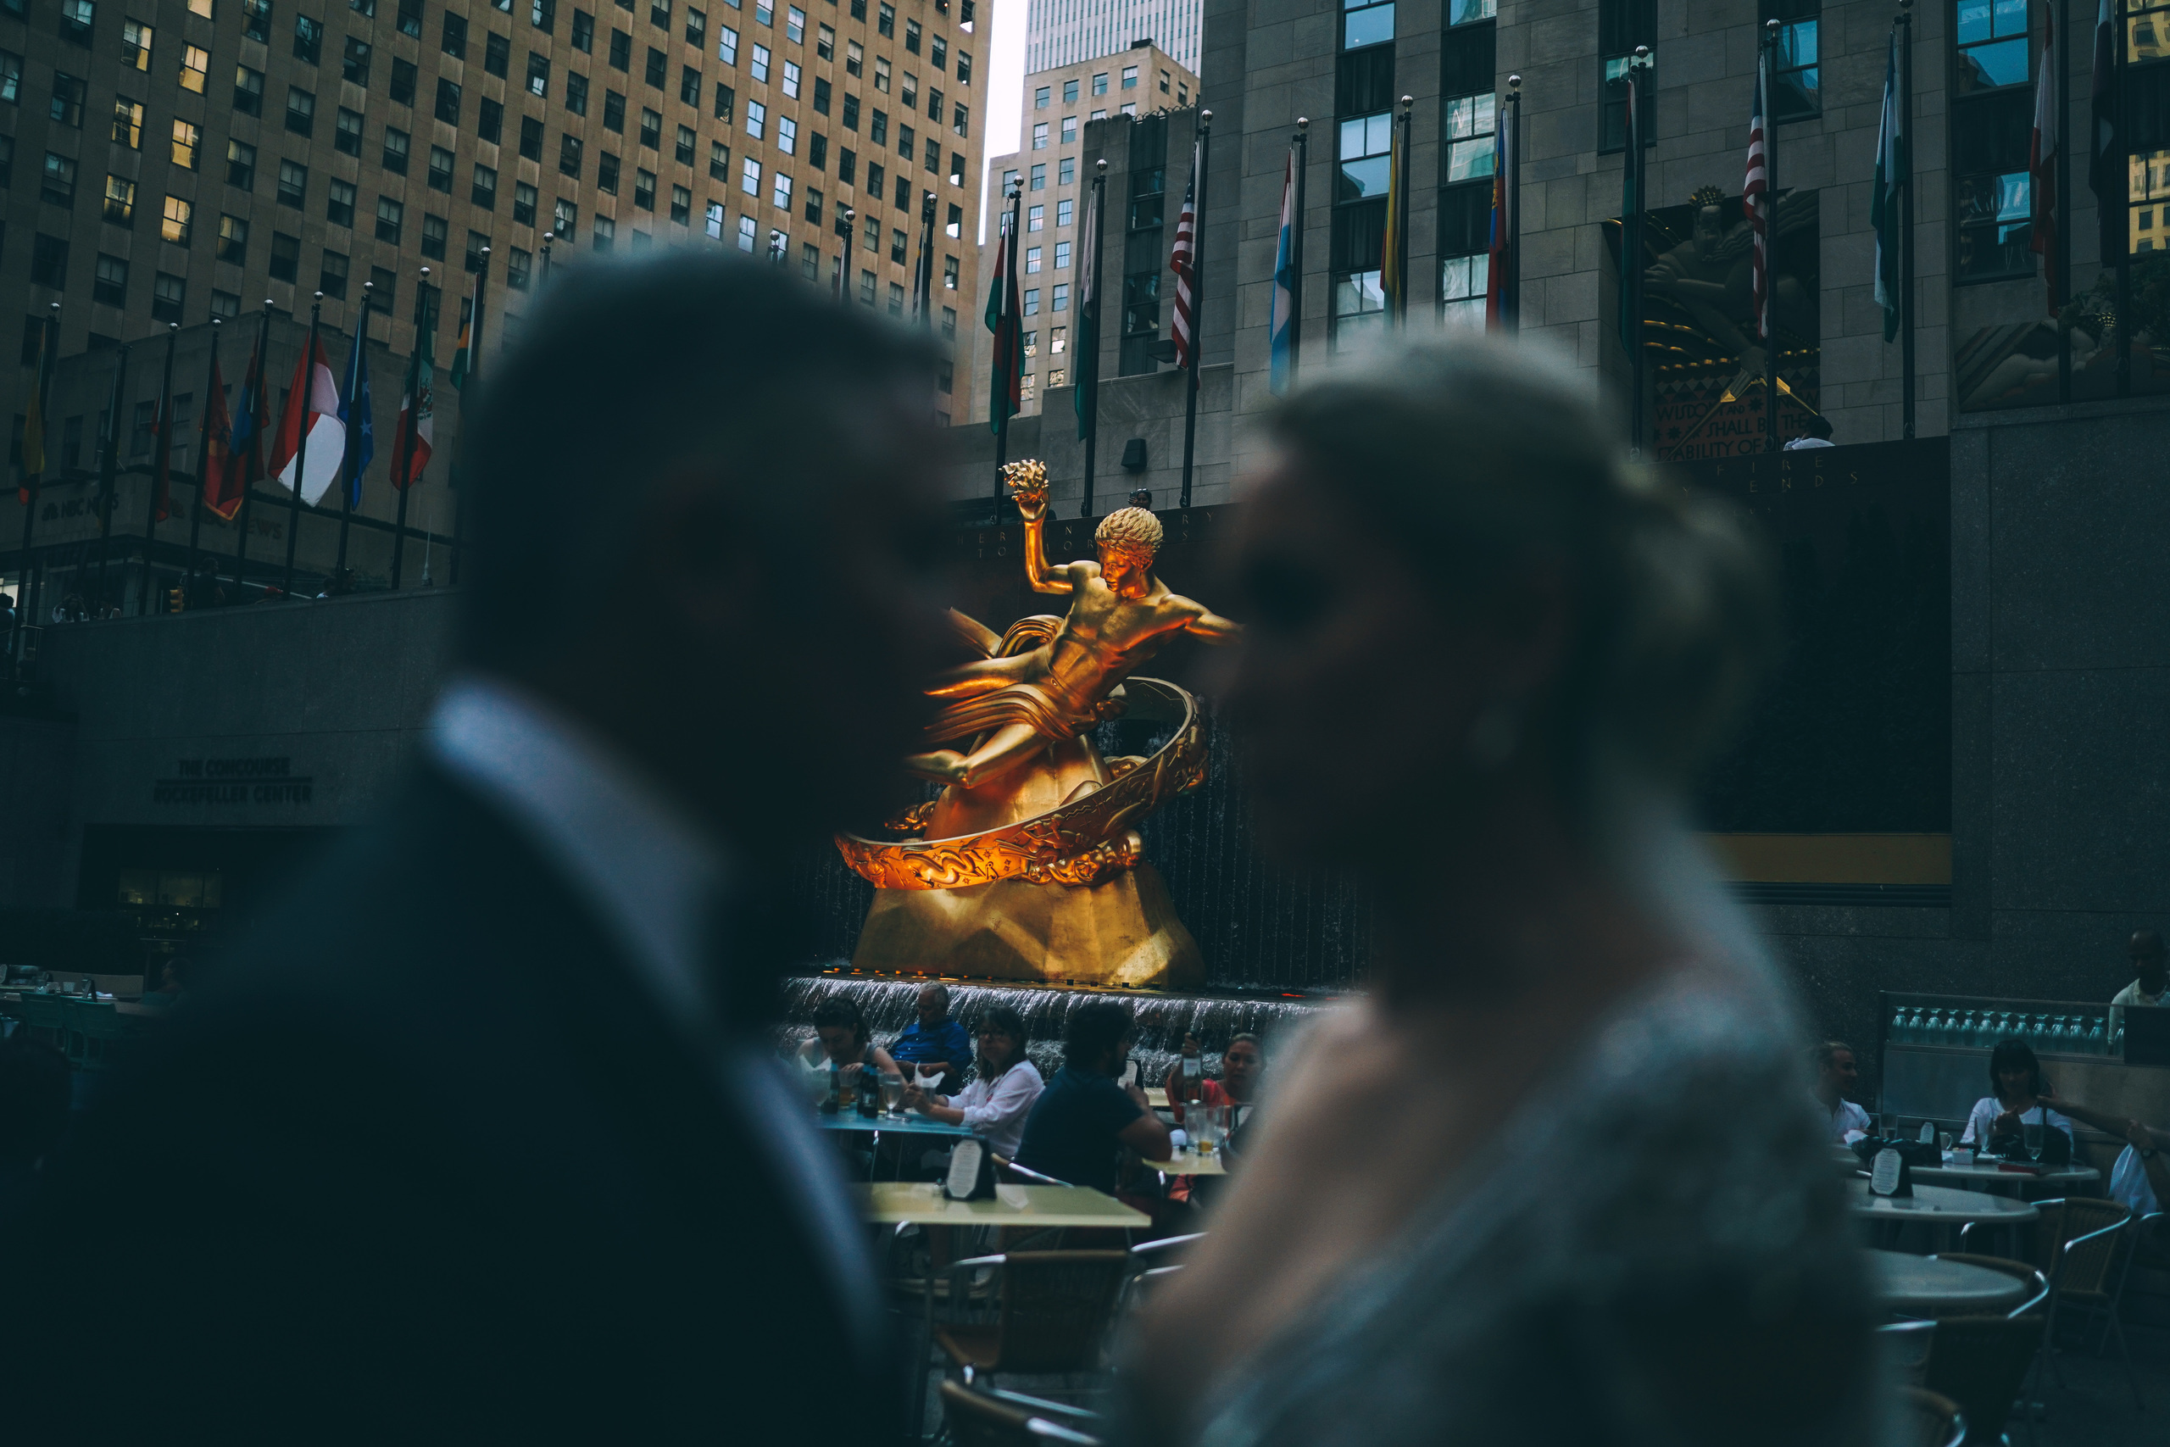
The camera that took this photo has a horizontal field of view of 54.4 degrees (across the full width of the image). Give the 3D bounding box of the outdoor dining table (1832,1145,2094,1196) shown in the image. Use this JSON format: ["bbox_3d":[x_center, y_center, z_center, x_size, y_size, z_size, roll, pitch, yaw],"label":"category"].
[{"bbox_3d":[3.650,2.170,8.720,1.050,0.740,1.050,-2,-7,33],"label":"outdoor dining table"}]

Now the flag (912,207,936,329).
[{"bbox_3d":[-2.152,-5.030,27.299,0.440,3.030,0.400,4,-7,-5],"label":"flag"}]

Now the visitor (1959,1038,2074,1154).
[{"bbox_3d":[4.231,2.083,9.550,0.520,1.270,0.750,1,-7,18],"label":"visitor"}]

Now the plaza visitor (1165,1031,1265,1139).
[{"bbox_3d":[0.648,1.991,9.236,0.600,1.240,0.820,1,-7,14],"label":"plaza visitor"}]

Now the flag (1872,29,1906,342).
[{"bbox_3d":[7.726,-5.171,20.280,0.450,3.129,0.400,0,-7,21],"label":"flag"}]

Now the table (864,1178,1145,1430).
[{"bbox_3d":[-0.360,1.832,6.487,0.900,0.740,0.820,4,-7,-14],"label":"table"}]

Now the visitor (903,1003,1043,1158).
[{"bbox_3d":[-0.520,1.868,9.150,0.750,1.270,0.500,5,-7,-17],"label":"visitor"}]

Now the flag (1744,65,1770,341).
[{"bbox_3d":[6.252,-4.837,19.620,0.300,2.587,0.300,-1,-8,31],"label":"flag"}]

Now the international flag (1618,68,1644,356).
[{"bbox_3d":[5.254,-4.948,20.304,0.280,2.759,0.300,-1,-8,31],"label":"international flag"}]

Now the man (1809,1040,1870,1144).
[{"bbox_3d":[3.200,1.974,9.100,0.750,1.200,0.500,0,-6,18],"label":"man"}]

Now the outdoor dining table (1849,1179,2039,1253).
[{"bbox_3d":[2.730,1.980,7.160,0.950,0.740,0.950,-2,-7,33],"label":"outdoor dining table"}]

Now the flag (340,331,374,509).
[{"bbox_3d":[-10.793,-4.583,31.269,0.350,2.950,0.500,-2,-7,33],"label":"flag"}]

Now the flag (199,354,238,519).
[{"bbox_3d":[-12.024,-3.974,29.280,0.550,2.298,0.300,-1,-8,31],"label":"flag"}]

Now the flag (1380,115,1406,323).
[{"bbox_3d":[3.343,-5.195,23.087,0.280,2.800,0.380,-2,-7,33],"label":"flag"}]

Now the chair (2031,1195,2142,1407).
[{"bbox_3d":[3.896,2.313,8.514,0.570,0.770,0.570,5,-7,-18],"label":"chair"}]

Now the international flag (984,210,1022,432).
[{"bbox_3d":[-1.032,-5.100,26.511,0.460,3.010,0.400,3,-7,-3],"label":"international flag"}]

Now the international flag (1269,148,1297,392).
[{"bbox_3d":[2.273,-5.116,24.158,0.420,3.054,0.380,2,-7,5],"label":"international flag"}]

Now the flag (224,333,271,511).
[{"bbox_3d":[-12.983,-4.719,32.736,0.350,2.900,0.550,-2,-7,33],"label":"flag"}]

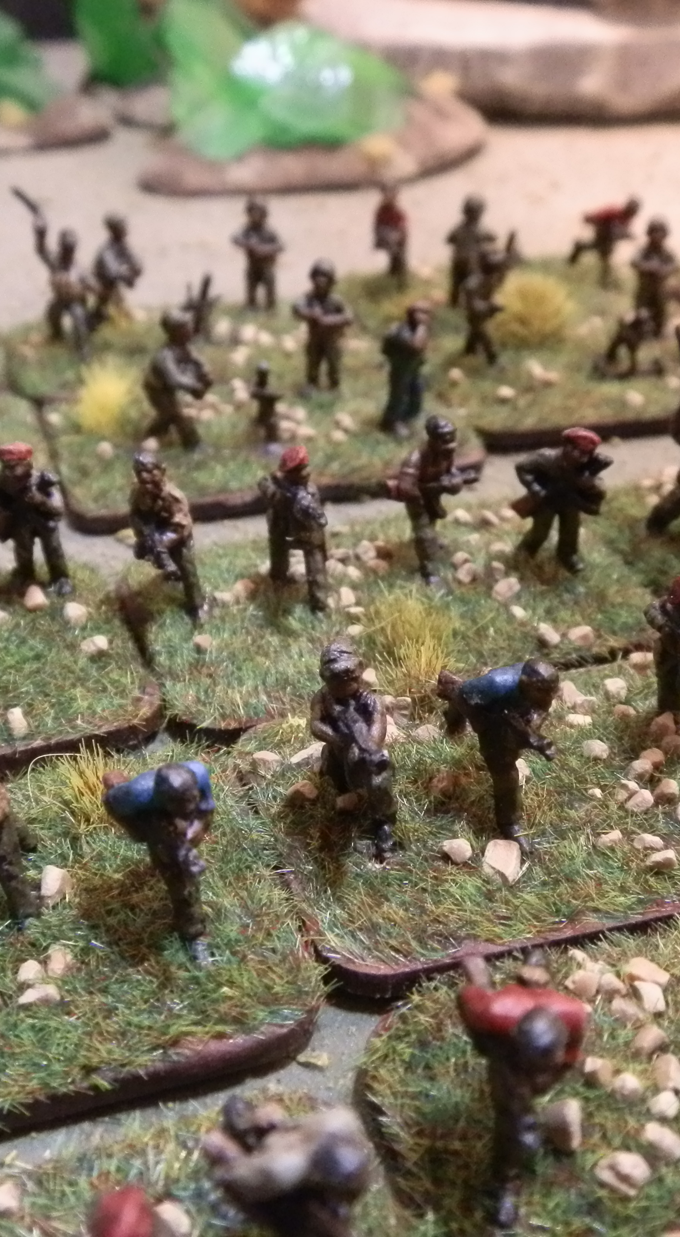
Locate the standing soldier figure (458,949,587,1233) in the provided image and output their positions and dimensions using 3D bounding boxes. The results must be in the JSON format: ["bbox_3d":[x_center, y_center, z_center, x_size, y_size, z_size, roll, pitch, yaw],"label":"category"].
[{"bbox_3d":[0.010,0.025,0.072,0.007,0.016,0.011,-4,29,-7],"label":"standing soldier figure"}]

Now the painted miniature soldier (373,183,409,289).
[{"bbox_3d":[0.009,-0.071,0.248,0.007,0.018,0.007,16,33,28],"label":"painted miniature soldier"}]

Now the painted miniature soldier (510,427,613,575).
[{"bbox_3d":[0.022,-0.012,0.134,0.010,0.015,0.007,-9,32,-15],"label":"painted miniature soldier"}]

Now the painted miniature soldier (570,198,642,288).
[{"bbox_3d":[0.043,-0.062,0.218,0.011,0.014,0.007,10,32,15],"label":"painted miniature soldier"}]

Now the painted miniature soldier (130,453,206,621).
[{"bbox_3d":[-0.017,-0.008,0.134,0.007,0.018,0.008,3,29,6],"label":"painted miniature soldier"}]

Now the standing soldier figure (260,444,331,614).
[{"bbox_3d":[-0.004,-0.008,0.127,0.007,0.016,0.005,-14,34,-23],"label":"standing soldier figure"}]

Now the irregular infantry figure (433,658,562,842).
[{"bbox_3d":[0.012,0.009,0.099,0.010,0.015,0.007,27,40,36],"label":"irregular infantry figure"}]

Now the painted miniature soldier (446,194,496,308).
[{"bbox_3d":[0.023,-0.064,0.233,0.008,0.019,0.006,0,28,1],"label":"painted miniature soldier"}]

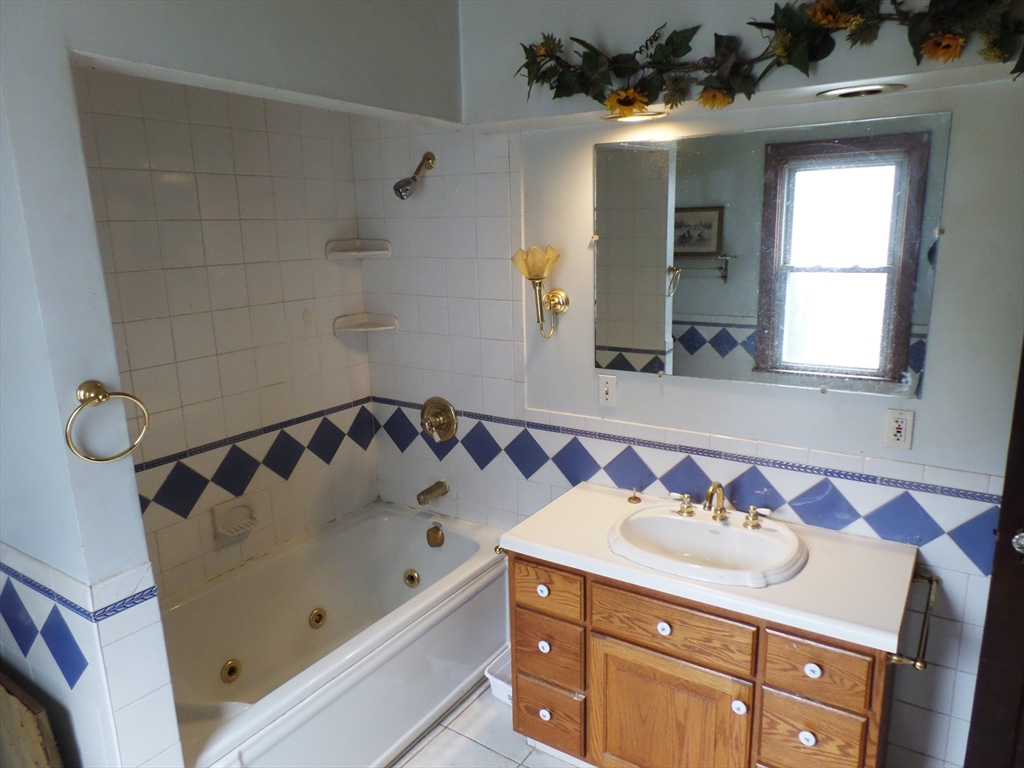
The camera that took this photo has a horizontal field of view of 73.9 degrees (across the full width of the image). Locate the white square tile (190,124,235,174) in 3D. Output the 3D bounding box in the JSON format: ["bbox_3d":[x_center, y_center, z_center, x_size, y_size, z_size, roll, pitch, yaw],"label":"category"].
[{"bbox_3d":[-1.024,-0.801,2.330,0.010,0.152,0.151,7,15,32],"label":"white square tile"}]

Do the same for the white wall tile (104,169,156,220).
[{"bbox_3d":[-1.193,-0.586,2.119,0.010,0.150,0.150,8,16,33],"label":"white wall tile"}]

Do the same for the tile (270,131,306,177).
[{"bbox_3d":[-0.856,-0.863,2.579,0.010,0.150,0.150,8,16,33],"label":"tile"}]

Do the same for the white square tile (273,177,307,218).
[{"bbox_3d":[-0.853,-0.711,2.615,0.010,0.150,0.150,8,16,33],"label":"white square tile"}]

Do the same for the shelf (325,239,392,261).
[{"bbox_3d":[-0.639,-0.562,2.857,0.264,0.088,0.152,-4,14,-11],"label":"shelf"}]

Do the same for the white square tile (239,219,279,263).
[{"bbox_3d":[-0.940,-0.532,2.540,0.013,0.153,0.152,8,16,33],"label":"white square tile"}]

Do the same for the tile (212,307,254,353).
[{"bbox_3d":[-1.016,-0.194,2.477,0.010,0.155,0.151,8,16,33],"label":"tile"}]

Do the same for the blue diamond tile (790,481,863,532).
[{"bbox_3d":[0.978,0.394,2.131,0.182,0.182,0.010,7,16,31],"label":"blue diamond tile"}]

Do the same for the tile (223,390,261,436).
[{"bbox_3d":[-1.009,0.109,2.548,0.010,0.150,0.150,8,16,33],"label":"tile"}]

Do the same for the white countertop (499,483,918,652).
[{"bbox_3d":[0.577,0.495,2.071,1.088,0.043,0.536,7,15,32],"label":"white countertop"}]

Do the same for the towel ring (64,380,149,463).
[{"bbox_3d":[-0.778,0.075,1.318,0.068,0.163,0.150,7,15,32],"label":"towel ring"}]

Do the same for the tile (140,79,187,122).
[{"bbox_3d":[-1.113,-0.921,2.170,0.010,0.150,0.150,8,16,33],"label":"tile"}]

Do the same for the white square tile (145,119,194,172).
[{"bbox_3d":[-1.117,-0.774,2.221,0.013,0.153,0.152,8,16,33],"label":"white square tile"}]

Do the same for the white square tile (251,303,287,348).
[{"bbox_3d":[-0.935,-0.228,2.613,0.013,0.153,0.152,8,16,33],"label":"white square tile"}]

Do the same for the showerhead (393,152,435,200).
[{"bbox_3d":[-0.378,-0.790,2.579,0.065,0.182,0.210,8,16,32],"label":"showerhead"}]

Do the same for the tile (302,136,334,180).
[{"bbox_3d":[-0.769,-0.893,2.699,0.010,0.155,0.151,8,16,33],"label":"tile"}]

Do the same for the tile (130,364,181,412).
[{"bbox_3d":[-1.182,0.020,2.264,0.010,0.150,0.150,8,16,33],"label":"tile"}]

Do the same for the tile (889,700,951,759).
[{"bbox_3d":[1.246,1.059,2.092,0.153,0.153,0.010,7,15,32],"label":"tile"}]

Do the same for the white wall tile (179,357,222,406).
[{"bbox_3d":[-1.104,-0.013,2.403,0.013,0.153,0.152,8,16,33],"label":"white wall tile"}]

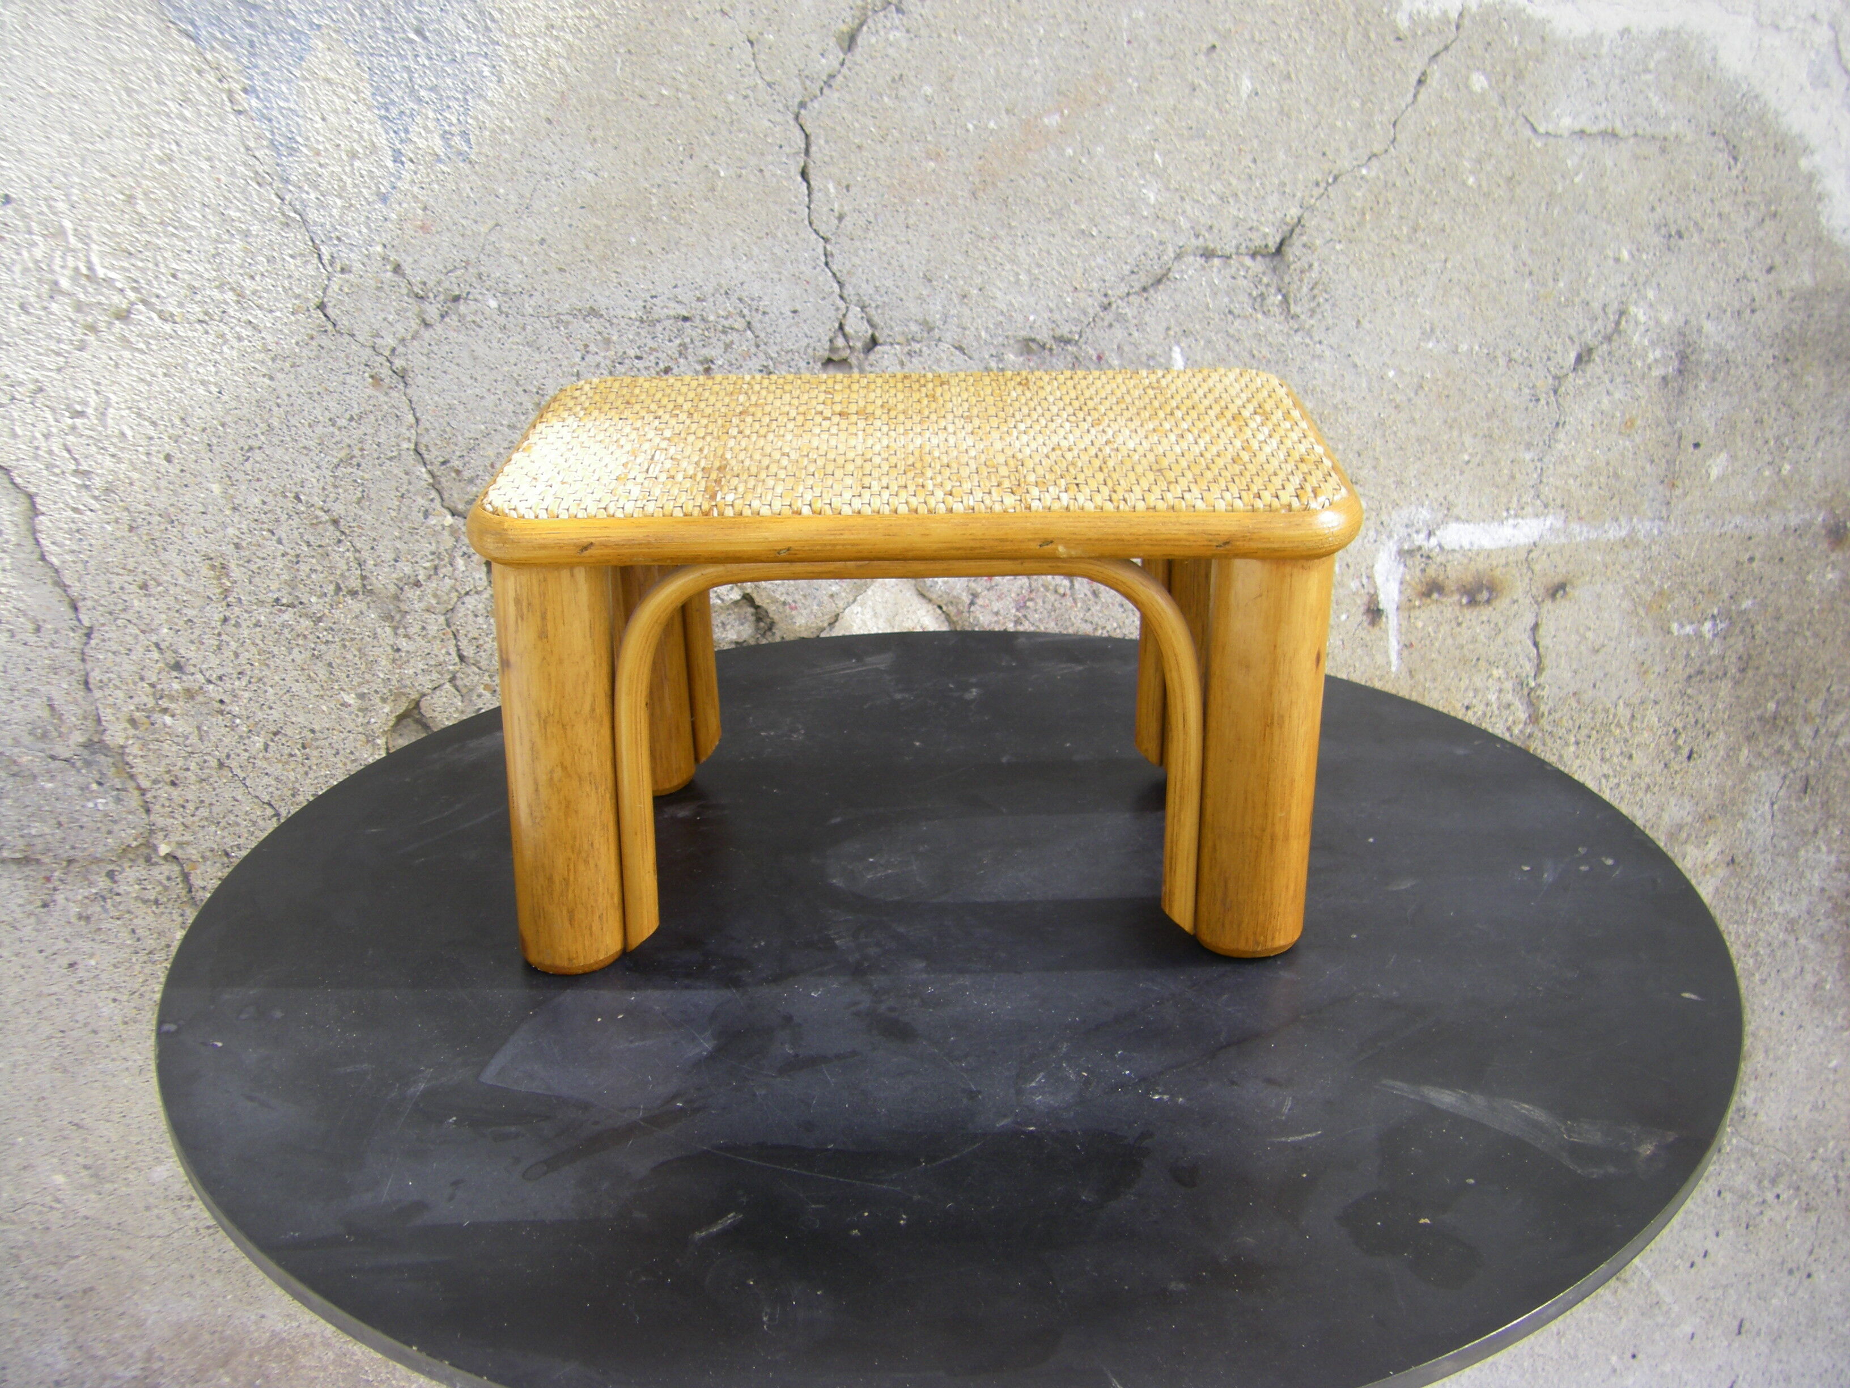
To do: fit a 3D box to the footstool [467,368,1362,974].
[{"bbox_3d":[-0.003,-0.021,1.008,0.390,0.221,0.260,0,23,2],"label":"footstool"}]

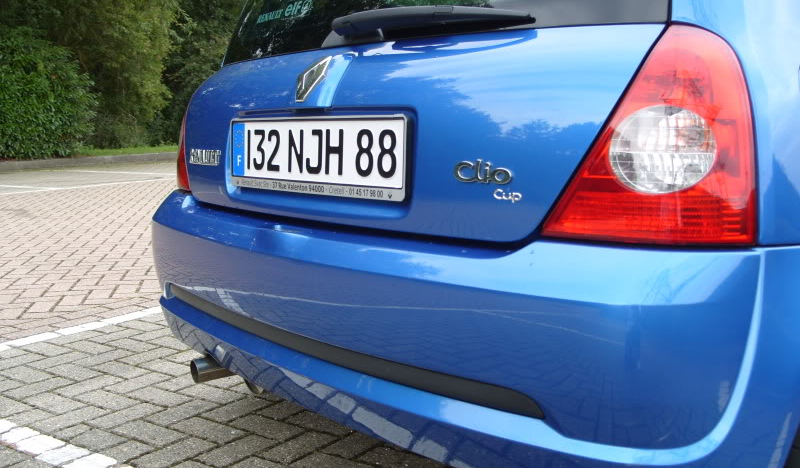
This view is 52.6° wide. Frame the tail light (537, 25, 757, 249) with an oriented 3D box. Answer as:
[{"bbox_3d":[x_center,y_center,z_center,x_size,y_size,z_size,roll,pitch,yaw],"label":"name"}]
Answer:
[{"bbox_3d":[0.356,-0.142,1.093,0.275,0.293,0.170,5,9,36],"label":"tail light"}]

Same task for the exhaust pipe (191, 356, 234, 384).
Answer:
[{"bbox_3d":[-0.404,0.295,1.806,0.115,0.055,0.055,-8,10,-42],"label":"exhaust pipe"}]

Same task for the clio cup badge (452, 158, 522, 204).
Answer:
[{"bbox_3d":[0.127,-0.078,1.171,0.122,0.058,0.010,7,5,39],"label":"clio cup badge"}]

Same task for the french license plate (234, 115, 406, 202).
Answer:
[{"bbox_3d":[-0.164,-0.142,1.466,0.017,0.132,0.528,-4,8,-42],"label":"french license plate"}]

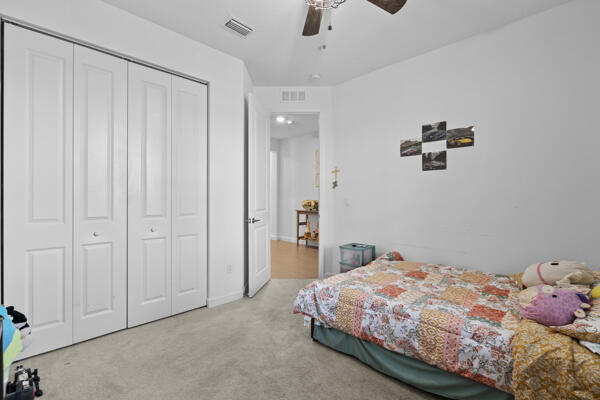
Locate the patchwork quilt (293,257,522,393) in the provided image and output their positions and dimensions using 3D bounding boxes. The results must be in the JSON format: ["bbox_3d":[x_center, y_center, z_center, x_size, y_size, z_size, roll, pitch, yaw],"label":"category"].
[{"bbox_3d":[0.993,0.825,2.316,1.440,0.370,1.480,0,0,-44],"label":"patchwork quilt"}]

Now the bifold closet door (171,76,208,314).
[{"bbox_3d":[-1.171,-0.049,2.836,0.387,2.432,0.035,0,0,-44],"label":"bifold closet door"}]

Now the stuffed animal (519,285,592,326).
[{"bbox_3d":[1.267,0.531,1.335,0.270,0.190,0.240,-10,-6,38],"label":"stuffed animal"}]

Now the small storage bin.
[{"bbox_3d":[0.743,0.880,3.422,0.340,0.590,0.330,0,0,-44],"label":"small storage bin"}]

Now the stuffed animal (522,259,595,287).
[{"bbox_3d":[1.777,0.514,1.840,0.360,0.170,0.240,-7,-5,39],"label":"stuffed animal"}]

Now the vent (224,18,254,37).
[{"bbox_3d":[-0.592,-1.661,2.595,0.255,0.016,0.148,0,0,-44],"label":"vent"}]

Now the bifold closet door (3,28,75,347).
[{"bbox_3d":[-1.983,-0.049,2.041,0.378,2.432,0.035,0,0,-44],"label":"bifold closet door"}]

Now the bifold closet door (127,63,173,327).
[{"bbox_3d":[-1.444,-0.049,2.569,0.374,2.432,0.035,0,0,-44],"label":"bifold closet door"}]

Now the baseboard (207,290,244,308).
[{"bbox_3d":[-0.832,1.128,3.039,0.445,0.094,0.015,0,0,-44],"label":"baseboard"}]

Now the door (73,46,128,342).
[{"bbox_3d":[-1.713,-0.049,2.306,0.379,2.432,0.035,0,0,-44],"label":"door"}]

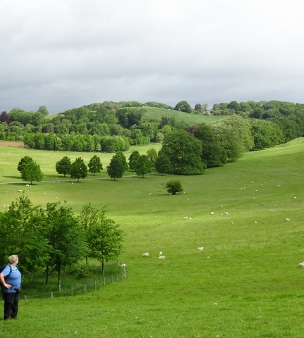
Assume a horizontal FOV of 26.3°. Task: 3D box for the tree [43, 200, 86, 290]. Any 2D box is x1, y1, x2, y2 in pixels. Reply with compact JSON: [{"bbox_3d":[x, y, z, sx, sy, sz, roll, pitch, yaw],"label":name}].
[{"bbox_3d":[-7.349,6.352,54.000,3.654,7.473,3.654,0,2,0],"label":"tree"}]

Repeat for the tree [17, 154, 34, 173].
[{"bbox_3d":[-45.533,-0.994,235.000,6.143,8.131,6.143,0,2,0],"label":"tree"}]

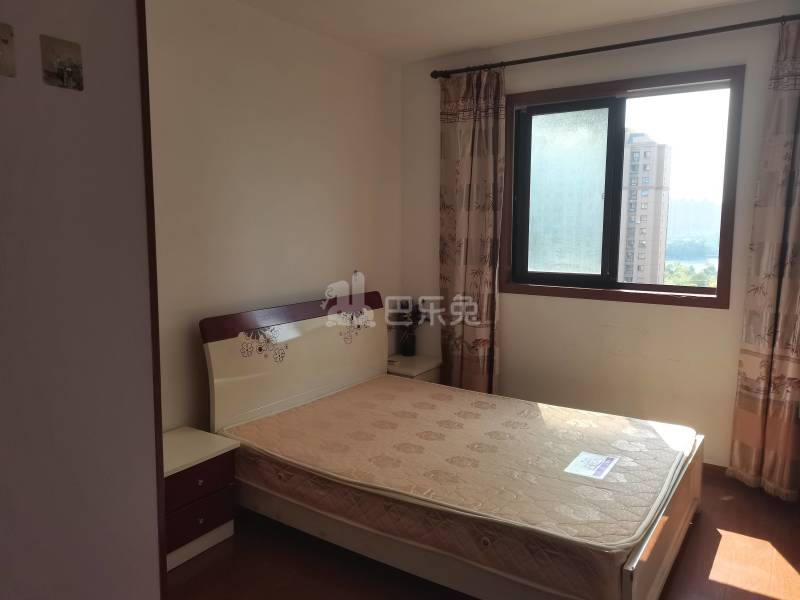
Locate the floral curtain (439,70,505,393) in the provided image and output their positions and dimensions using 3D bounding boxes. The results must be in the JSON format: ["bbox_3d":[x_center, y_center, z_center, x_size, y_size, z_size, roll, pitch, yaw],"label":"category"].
[{"bbox_3d":[0.498,-0.325,4.366,0.460,2.570,0.155,5,8,34],"label":"floral curtain"}]

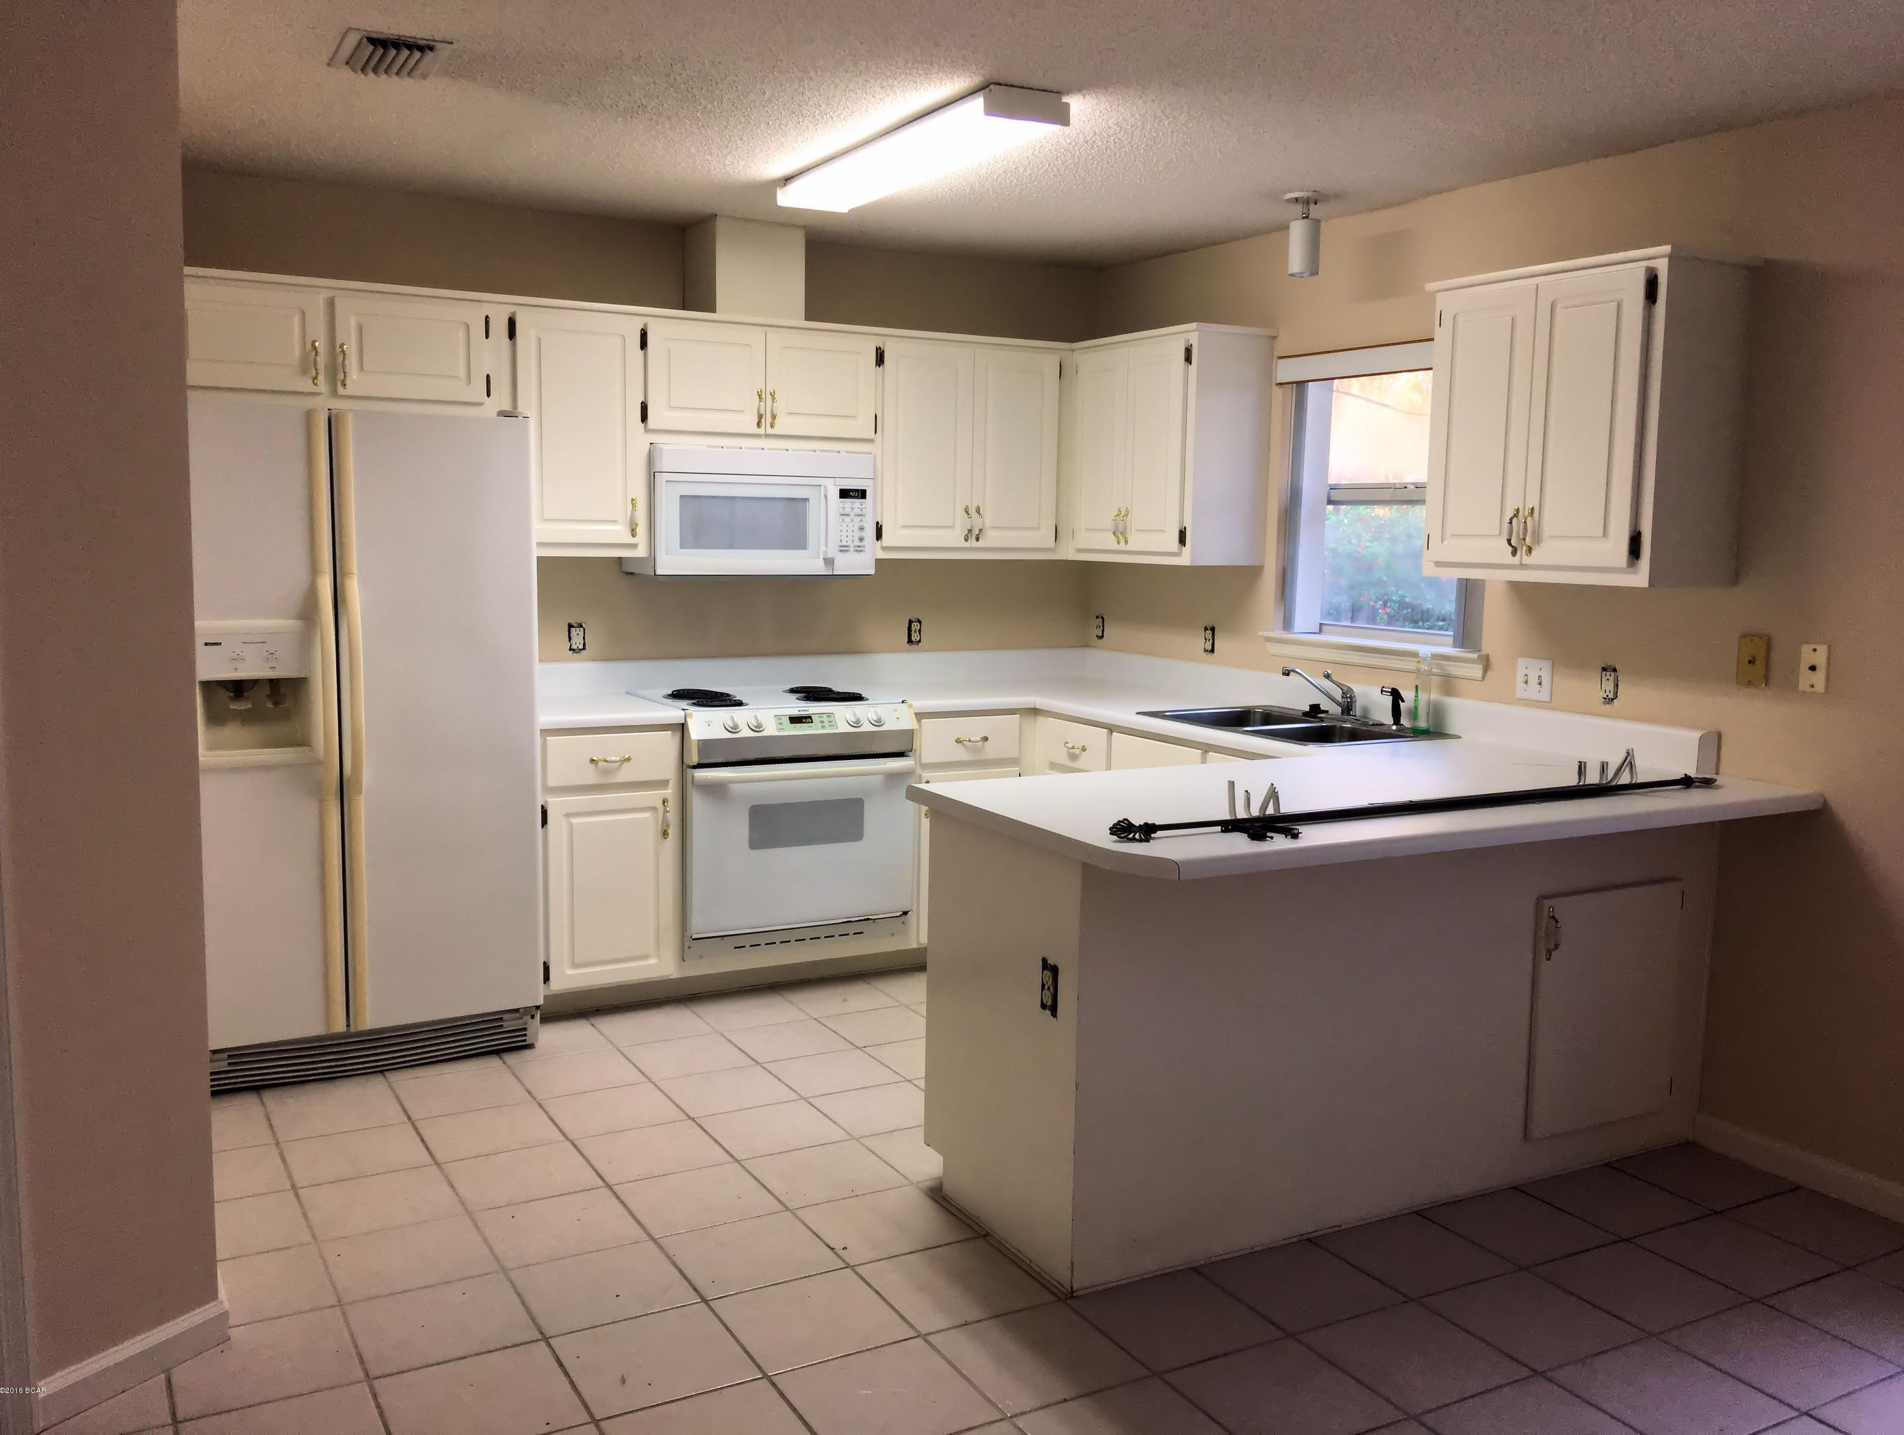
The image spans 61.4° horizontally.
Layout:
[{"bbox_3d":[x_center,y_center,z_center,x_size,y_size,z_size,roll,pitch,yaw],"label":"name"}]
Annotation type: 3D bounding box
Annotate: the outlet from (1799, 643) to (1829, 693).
[{"bbox_3d":[1.971,-0.110,3.669,0.010,0.111,0.069,-3,8,-29],"label":"outlet"}]

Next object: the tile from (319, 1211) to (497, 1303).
[{"bbox_3d":[-1.096,1.094,3.243,0.300,0.010,0.300,-3,8,-29],"label":"tile"}]

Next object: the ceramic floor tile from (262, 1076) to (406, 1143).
[{"bbox_3d":[-1.544,0.995,4.029,0.302,0.010,0.302,-3,7,-29],"label":"ceramic floor tile"}]

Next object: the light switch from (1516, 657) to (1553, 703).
[{"bbox_3d":[1.583,-0.105,4.367,0.015,0.114,0.115,-3,8,-29],"label":"light switch"}]

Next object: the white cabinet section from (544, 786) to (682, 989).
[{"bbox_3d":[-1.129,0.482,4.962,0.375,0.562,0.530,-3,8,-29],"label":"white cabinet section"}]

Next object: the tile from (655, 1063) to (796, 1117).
[{"bbox_3d":[-0.590,0.980,4.198,0.298,0.012,0.298,-3,8,-29],"label":"tile"}]

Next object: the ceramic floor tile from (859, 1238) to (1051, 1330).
[{"bbox_3d":[0.009,1.114,3.145,0.302,0.010,0.302,-3,7,-29],"label":"ceramic floor tile"}]

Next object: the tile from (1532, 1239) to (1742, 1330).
[{"bbox_3d":[1.368,1.135,3.194,0.298,0.012,0.298,-3,8,-29],"label":"tile"}]

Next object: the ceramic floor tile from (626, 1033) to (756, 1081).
[{"bbox_3d":[-0.738,0.946,4.461,0.298,0.012,0.298,-3,8,-29],"label":"ceramic floor tile"}]

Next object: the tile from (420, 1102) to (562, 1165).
[{"bbox_3d":[-1.127,1.015,3.920,0.300,0.010,0.300,-3,8,-29],"label":"tile"}]

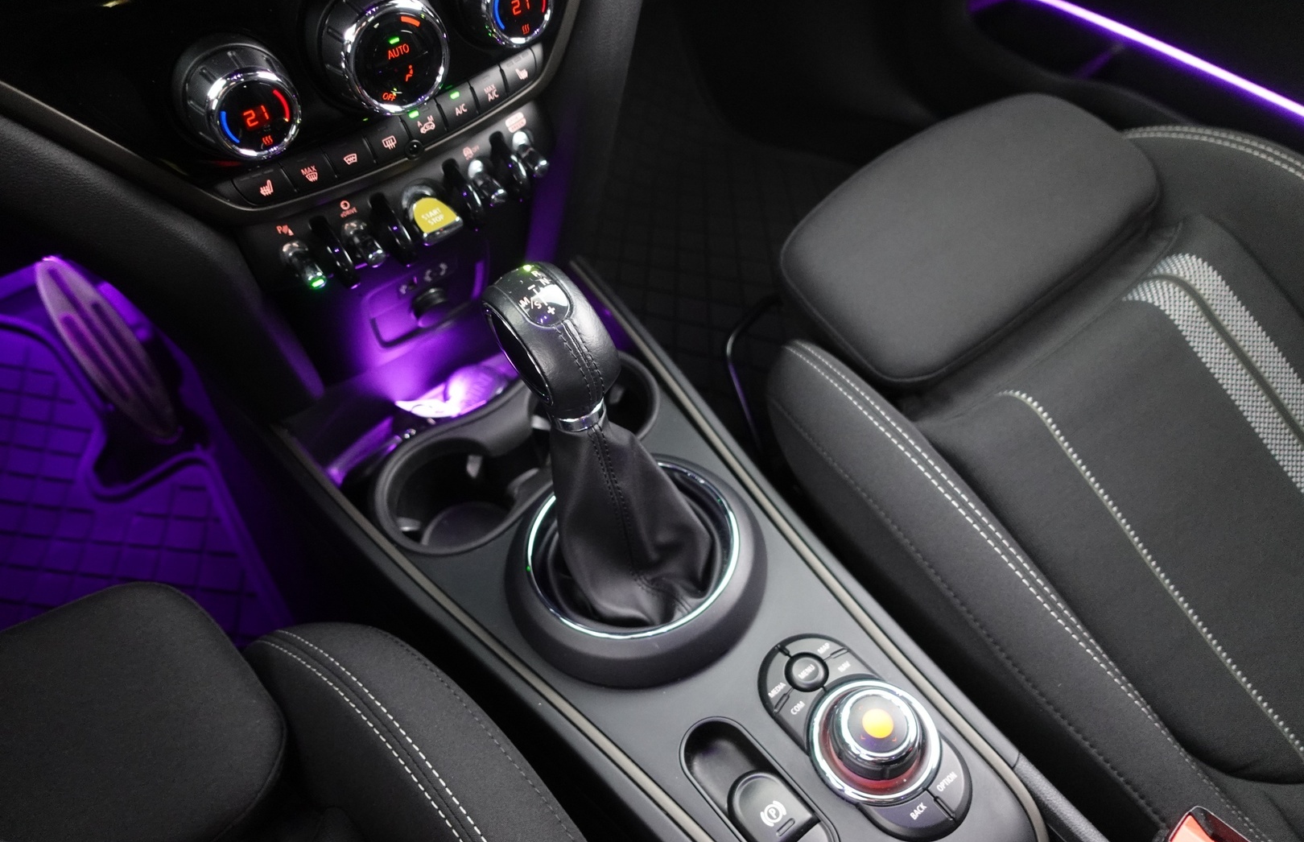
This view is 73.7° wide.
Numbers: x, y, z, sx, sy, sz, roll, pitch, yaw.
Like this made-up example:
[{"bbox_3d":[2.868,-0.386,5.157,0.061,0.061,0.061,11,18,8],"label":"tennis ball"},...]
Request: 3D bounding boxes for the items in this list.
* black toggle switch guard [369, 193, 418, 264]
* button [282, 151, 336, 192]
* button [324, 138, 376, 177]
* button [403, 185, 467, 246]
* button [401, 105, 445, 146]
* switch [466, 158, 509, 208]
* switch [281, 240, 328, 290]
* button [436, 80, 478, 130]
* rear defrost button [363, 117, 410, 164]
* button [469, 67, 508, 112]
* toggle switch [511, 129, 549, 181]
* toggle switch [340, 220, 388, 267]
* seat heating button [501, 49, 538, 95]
[{"bbox_3d":[-0.141,-0.104,0.479,0.009,0.042,0.020,-32,51,-18],"label":"black toggle switch guard"},{"bbox_3d":[-0.168,-0.122,0.426,0.020,0.016,0.008,-33,34,-22],"label":"button"},{"bbox_3d":[-0.151,-0.133,0.433,0.020,0.017,0.007,-27,39,-14],"label":"button"},{"bbox_3d":[-0.121,-0.112,0.478,0.026,0.021,0.025,-33,50,-22],"label":"button"},{"bbox_3d":[-0.119,-0.153,0.452,0.020,0.016,0.008,-33,34,-22],"label":"button"},{"bbox_3d":[-0.093,-0.134,0.491,0.013,0.018,0.026,-33,50,-22],"label":"switch"},{"bbox_3d":[-0.177,-0.079,0.445,0.013,0.018,0.026,-33,50,-22],"label":"switch"},{"bbox_3d":[-0.102,-0.164,0.452,0.020,0.017,0.007,-38,42,-22],"label":"button"},{"bbox_3d":[-0.134,-0.142,0.438,0.020,0.017,0.007,-31,40,-17],"label":"rear defrost button"},{"bbox_3d":[-0.088,-0.177,0.466,0.020,0.016,0.008,-33,34,-22],"label":"button"},{"bbox_3d":[-0.069,-0.156,0.510,0.011,0.022,0.025,-32,51,-18],"label":"toggle switch"},{"bbox_3d":[-0.153,-0.094,0.463,0.013,0.018,0.026,-33,50,-22],"label":"toggle switch"},{"bbox_3d":[-0.073,-0.189,0.470,0.007,0.017,0.021,21,54,39],"label":"seat heating button"}]

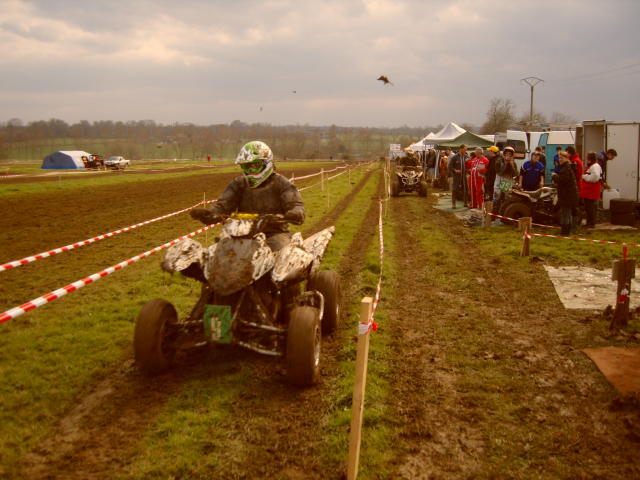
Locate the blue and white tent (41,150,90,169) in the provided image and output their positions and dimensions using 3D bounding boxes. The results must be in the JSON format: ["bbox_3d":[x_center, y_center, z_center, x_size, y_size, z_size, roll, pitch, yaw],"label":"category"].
[{"bbox_3d":[-28.793,-9.109,73.500,4.200,2.100,4.100,3,8,20],"label":"blue and white tent"}]

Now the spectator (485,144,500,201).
[{"bbox_3d":[5.411,-2.080,20.300,0.420,1.720,0.530,-8,11,-44],"label":"spectator"}]

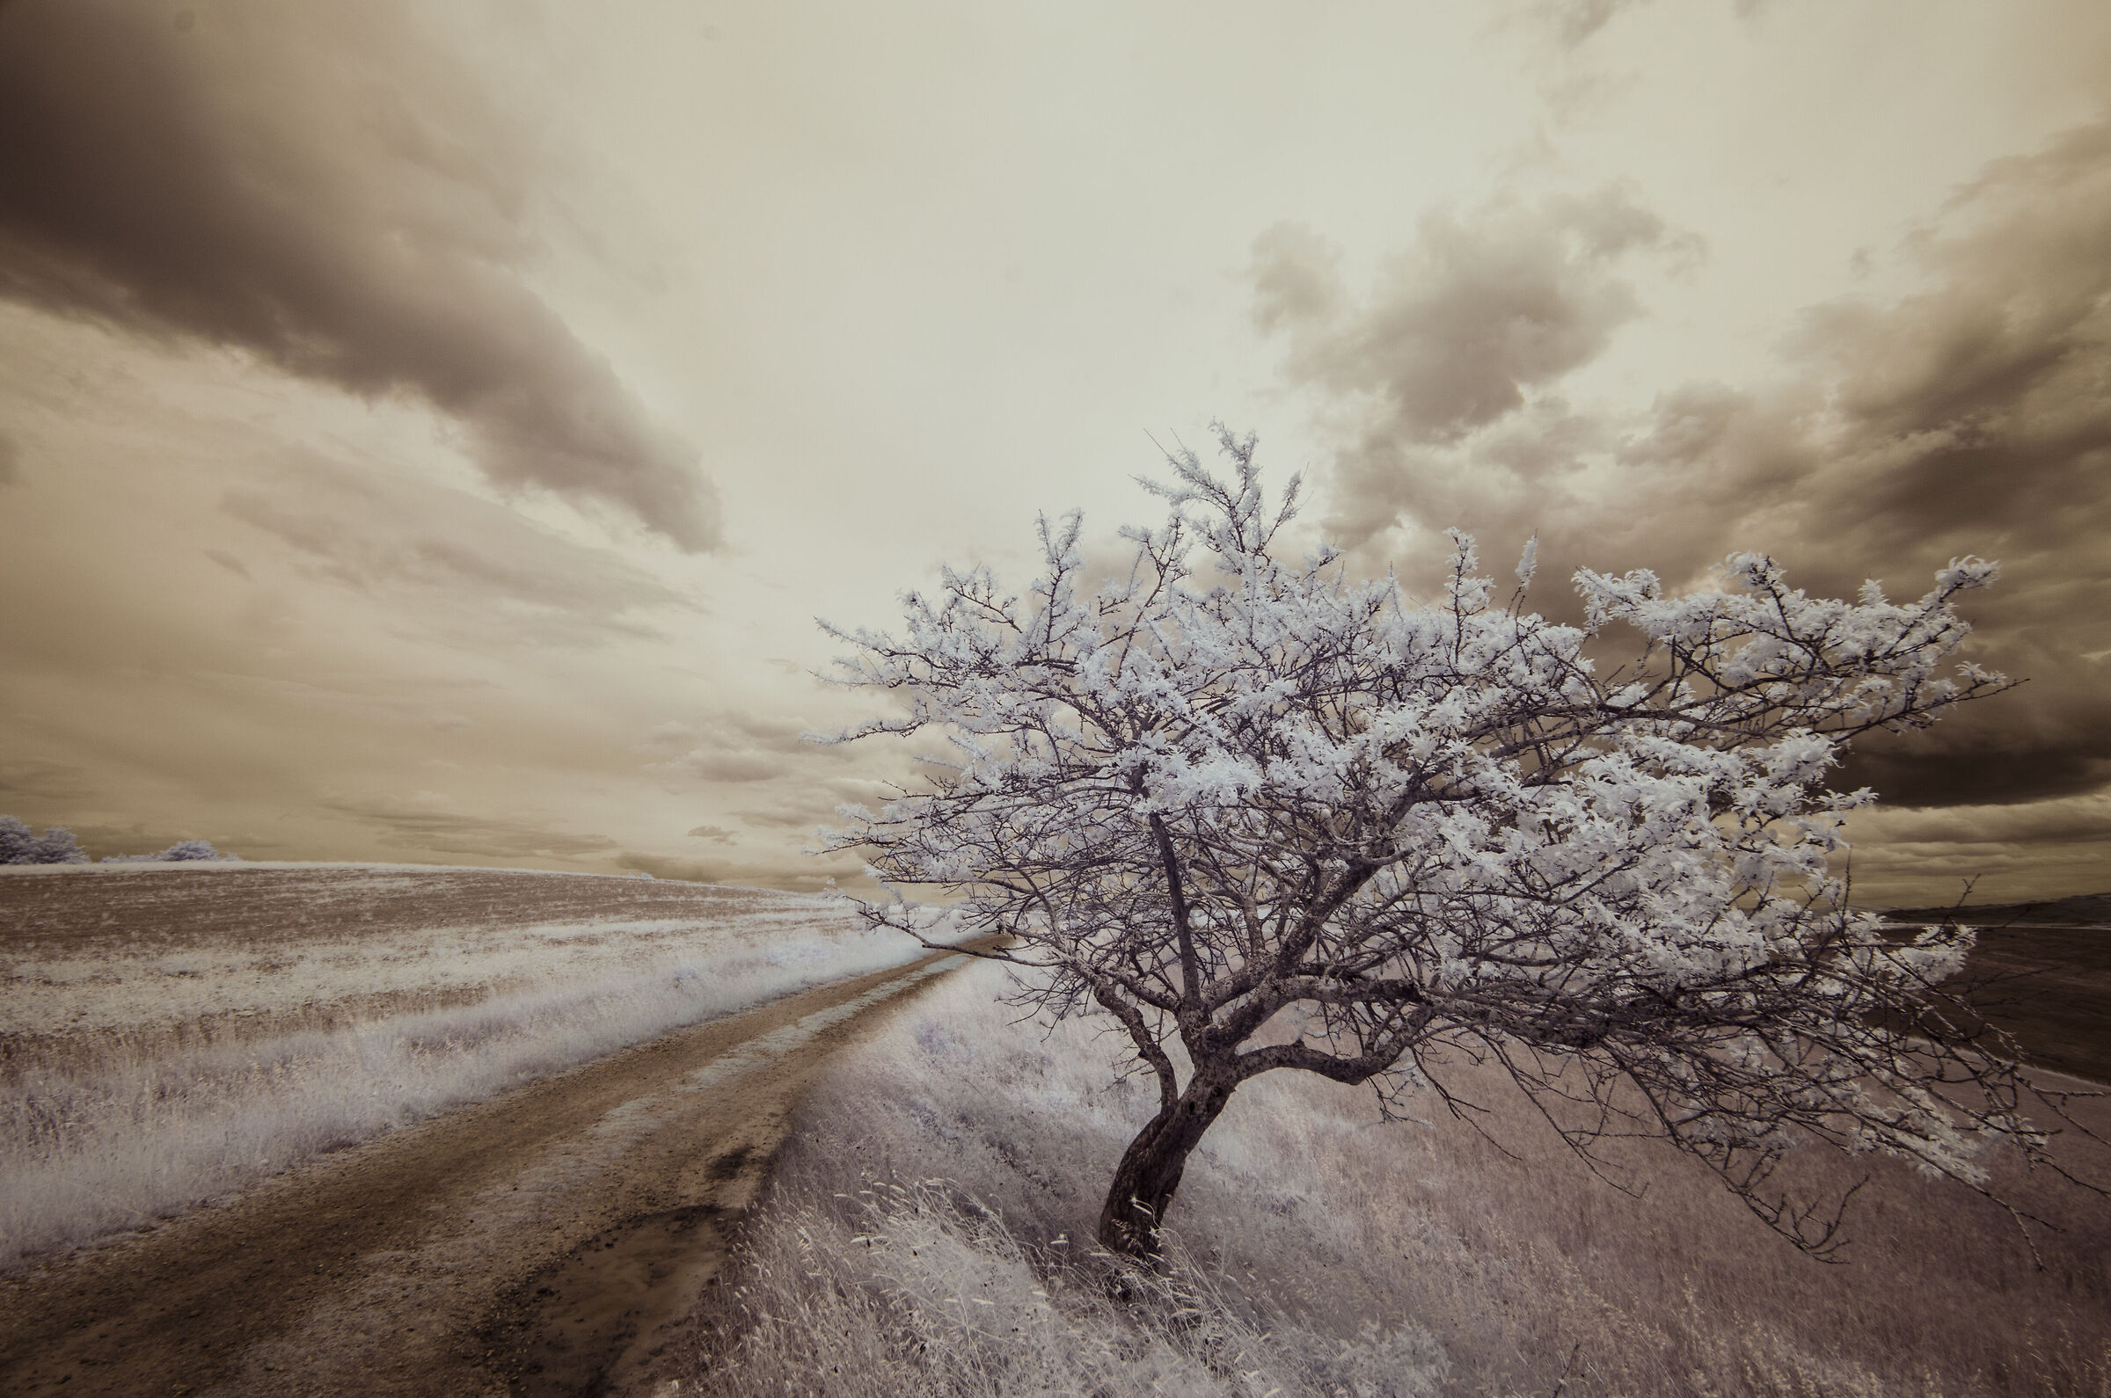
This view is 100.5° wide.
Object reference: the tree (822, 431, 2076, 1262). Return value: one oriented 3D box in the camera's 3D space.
[{"bbox_3d":[1.550,0.720,4.800,5.700,4.600,4.800,0,-13,0],"label":"tree"}]

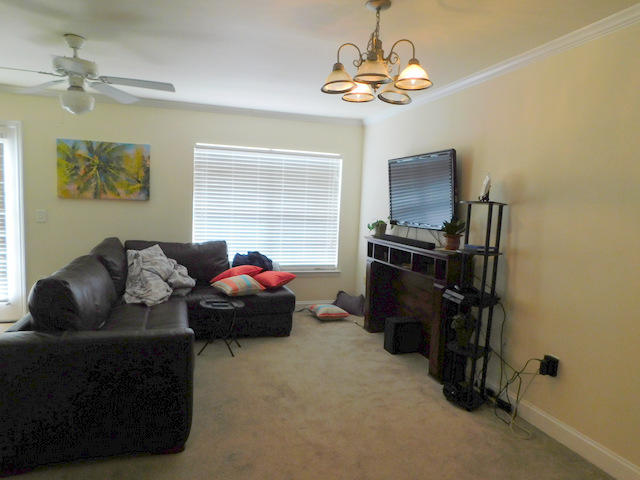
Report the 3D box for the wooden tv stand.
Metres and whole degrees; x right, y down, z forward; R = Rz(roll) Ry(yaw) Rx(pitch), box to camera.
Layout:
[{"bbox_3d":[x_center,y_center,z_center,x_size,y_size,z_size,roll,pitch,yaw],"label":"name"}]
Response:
[{"bbox_3d":[0.837,0.554,4.032,0.250,1.030,1.540,0,5,-18],"label":"wooden tv stand"}]

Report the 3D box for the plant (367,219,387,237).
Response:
[{"bbox_3d":[0.641,-0.124,4.660,0.170,0.190,0.180,0,5,-18],"label":"plant"}]

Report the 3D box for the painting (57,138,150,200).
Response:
[{"bbox_3d":[-2.289,-0.734,4.528,0.905,0.610,0.030,0,5,-18],"label":"painting"}]

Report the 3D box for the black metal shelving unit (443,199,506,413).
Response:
[{"bbox_3d":[1.091,0.456,3.008,0.270,1.420,0.285,-1,6,-29],"label":"black metal shelving unit"}]

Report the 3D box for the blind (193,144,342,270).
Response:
[{"bbox_3d":[-0.593,-0.350,5.124,1.790,1.450,0.060,0,5,-18],"label":"blind"}]

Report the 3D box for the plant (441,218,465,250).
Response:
[{"bbox_3d":[1.056,-0.044,3.387,0.180,0.250,0.180,0,5,-18],"label":"plant"}]

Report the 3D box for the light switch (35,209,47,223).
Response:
[{"bbox_3d":[-2.883,-0.244,4.397,0.080,0.120,0.012,0,5,-18],"label":"light switch"}]

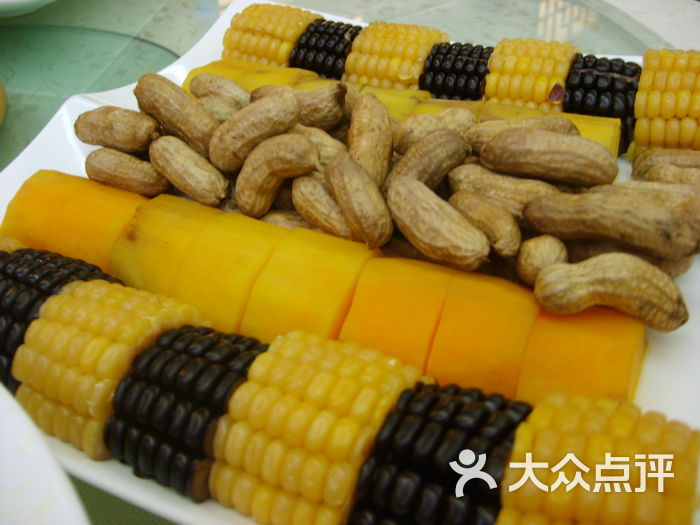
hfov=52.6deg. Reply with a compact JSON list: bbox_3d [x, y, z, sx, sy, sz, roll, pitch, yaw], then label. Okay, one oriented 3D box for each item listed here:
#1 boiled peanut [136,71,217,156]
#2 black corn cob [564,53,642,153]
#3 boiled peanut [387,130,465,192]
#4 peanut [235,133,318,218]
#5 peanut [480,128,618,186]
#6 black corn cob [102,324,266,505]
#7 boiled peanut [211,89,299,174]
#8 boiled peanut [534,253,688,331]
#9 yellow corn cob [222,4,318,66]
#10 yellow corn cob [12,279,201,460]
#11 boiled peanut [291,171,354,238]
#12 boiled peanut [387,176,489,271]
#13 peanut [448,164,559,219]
[{"bbox_3d":[-0.072,-0.061,0.293,0.043,0.015,0.015,43,55,10],"label":"boiled peanut"},{"bbox_3d":[0.115,-0.073,0.327,0.030,0.041,0.041,12,40,15],"label":"black corn cob"},{"bbox_3d":[0.028,-0.034,0.255,0.037,0.017,0.018,-31,46,-18],"label":"boiled peanut"},{"bbox_3d":[-0.026,-0.031,0.256,0.019,0.014,0.035,32,61,33],"label":"peanut"},{"bbox_3d":[0.072,-0.037,0.255,0.049,0.018,0.018,9,39,5],"label":"peanut"},{"bbox_3d":[-0.038,0.039,0.185,0.028,0.041,0.041,14,41,19],"label":"black corn cob"},{"bbox_3d":[-0.036,-0.053,0.276,0.044,0.015,0.015,-42,53,-18],"label":"boiled peanut"},{"bbox_3d":[0.076,0.009,0.205,0.043,0.015,0.019,10,43,4],"label":"boiled peanut"},{"bbox_3d":[-0.032,-0.091,0.315,0.035,0.040,0.040,12,45,17],"label":"yellow corn cob"},{"bbox_3d":[-0.060,0.028,0.184,0.028,0.042,0.042,12,45,17],"label":"yellow corn cob"},{"bbox_3d":[-0.008,-0.019,0.251,0.015,0.015,0.038,-26,60,-28],"label":"boiled peanut"},{"bbox_3d":[0.030,-0.014,0.246,0.040,0.016,0.016,42,55,13],"label":"boiled peanut"},{"bbox_3d":[0.054,-0.026,0.254,0.039,0.013,0.013,19,47,19],"label":"peanut"}]

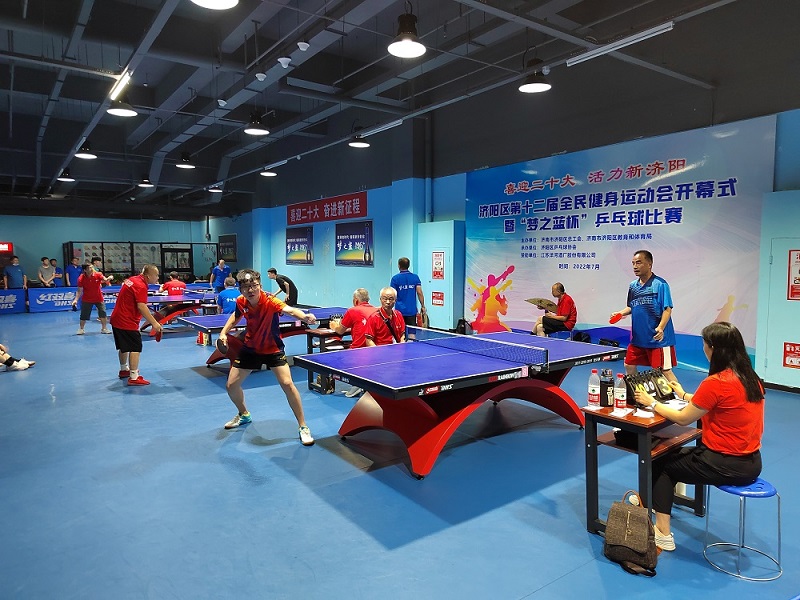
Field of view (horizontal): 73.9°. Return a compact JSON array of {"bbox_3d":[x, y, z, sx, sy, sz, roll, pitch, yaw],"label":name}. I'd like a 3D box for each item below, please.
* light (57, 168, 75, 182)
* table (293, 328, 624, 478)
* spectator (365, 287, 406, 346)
[{"bbox_3d":[-9.471,-3.576,15.089,0.420,0.340,0.420,-3,5,-36],"label":"light"},{"bbox_3d":[0.625,0.819,4.952,2.740,0.860,1.640,-3,5,-36],"label":"table"},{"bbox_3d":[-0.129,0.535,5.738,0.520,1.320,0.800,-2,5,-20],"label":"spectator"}]

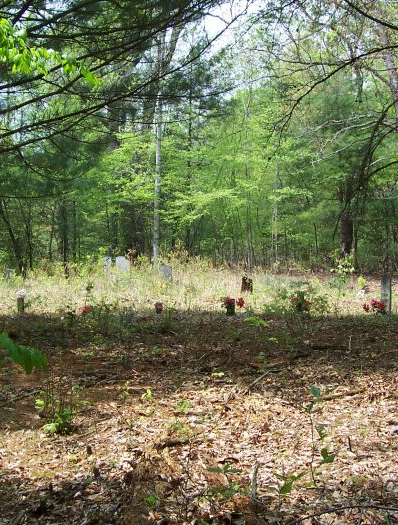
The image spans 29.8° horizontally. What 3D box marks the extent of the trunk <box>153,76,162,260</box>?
[{"bbox_3d":[-1.711,-3.978,31.000,0.240,7.950,0.240,1,1,0],"label":"trunk"}]

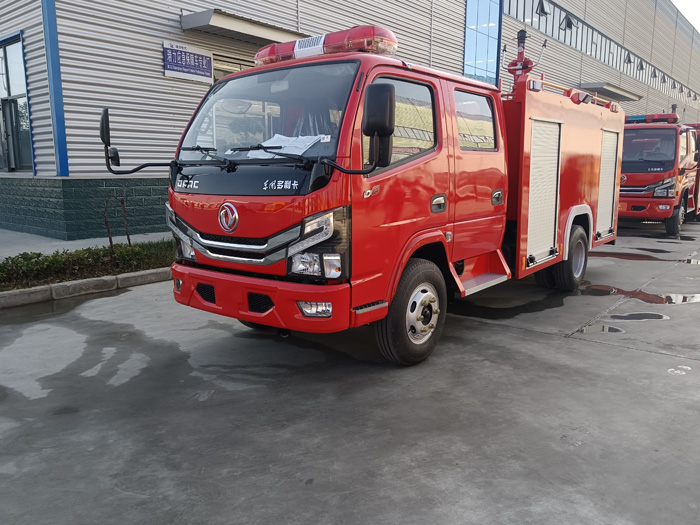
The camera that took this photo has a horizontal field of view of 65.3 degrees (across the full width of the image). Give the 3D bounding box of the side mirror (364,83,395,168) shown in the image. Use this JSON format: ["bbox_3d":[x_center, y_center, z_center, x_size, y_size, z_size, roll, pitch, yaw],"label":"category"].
[{"bbox_3d":[0.170,-0.747,3.056,0.180,0.475,0.120,4,10,27],"label":"side mirror"}]

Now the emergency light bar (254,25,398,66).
[{"bbox_3d":[-0.217,-1.618,4.143,1.270,0.160,0.300,6,12,39],"label":"emergency light bar"}]

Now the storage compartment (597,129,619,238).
[{"bbox_3d":[3.349,-0.995,7.134,0.080,1.370,0.900,6,12,39],"label":"storage compartment"}]

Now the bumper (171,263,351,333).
[{"bbox_3d":[-0.752,0.207,3.735,1.770,0.310,0.260,6,12,39],"label":"bumper"}]

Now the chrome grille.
[{"bbox_3d":[-0.793,-0.176,3.661,1.360,0.310,0.140,6,12,39],"label":"chrome grille"}]

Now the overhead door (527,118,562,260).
[{"bbox_3d":[1.928,-0.687,5.404,0.080,1.380,0.930,6,12,39],"label":"overhead door"}]

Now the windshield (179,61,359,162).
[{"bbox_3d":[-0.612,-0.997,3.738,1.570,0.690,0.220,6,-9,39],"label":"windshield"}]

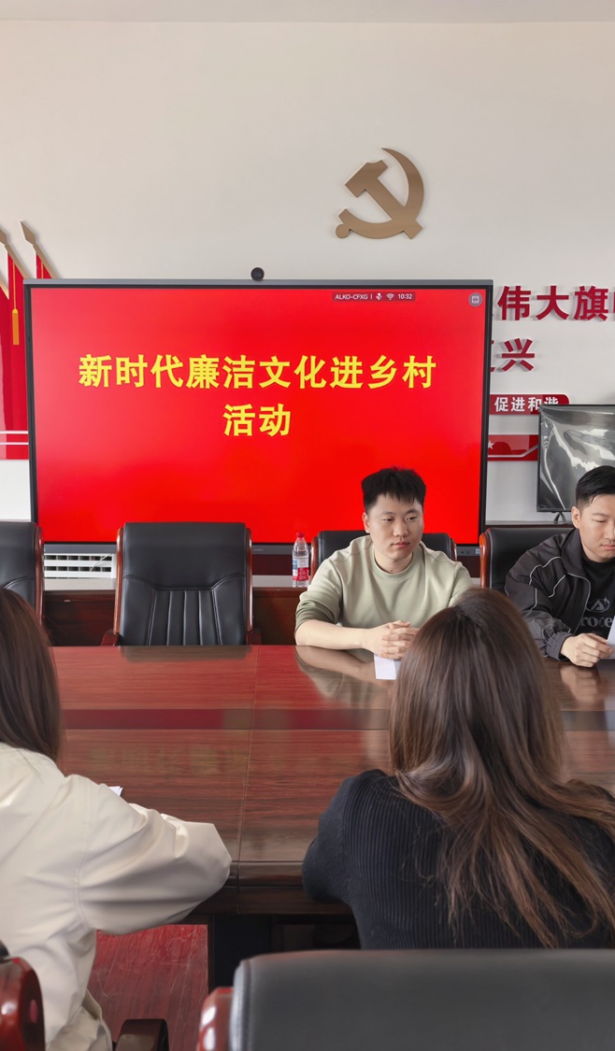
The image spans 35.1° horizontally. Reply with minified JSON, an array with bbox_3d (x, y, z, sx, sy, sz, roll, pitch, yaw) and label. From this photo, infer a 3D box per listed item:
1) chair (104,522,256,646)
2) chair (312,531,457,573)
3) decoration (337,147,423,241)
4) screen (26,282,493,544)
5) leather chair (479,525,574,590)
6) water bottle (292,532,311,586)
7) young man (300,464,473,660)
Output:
[{"bbox_3d":[-0.429,0.553,3.229,0.600,1.063,0.630,0,7,-2],"label":"chair"},{"bbox_3d":[0.252,0.582,3.010,0.600,1.064,0.630,0,7,0],"label":"chair"},{"bbox_3d":[0.373,-1.693,4.962,0.459,0.456,0.030,0,6,0],"label":"decoration"},{"bbox_3d":[-0.202,-0.447,4.161,1.940,1.156,0.090,0,6,0],"label":"screen"},{"bbox_3d":[0.866,0.551,3.374,0.630,1.040,0.680,0,6,0],"label":"leather chair"},{"bbox_3d":[-0.028,0.132,3.843,0.066,0.213,0.066,0,7,0],"label":"water bottle"},{"bbox_3d":[0.241,0.462,3.001,0.560,1.300,0.740,0,6,0],"label":"young man"}]

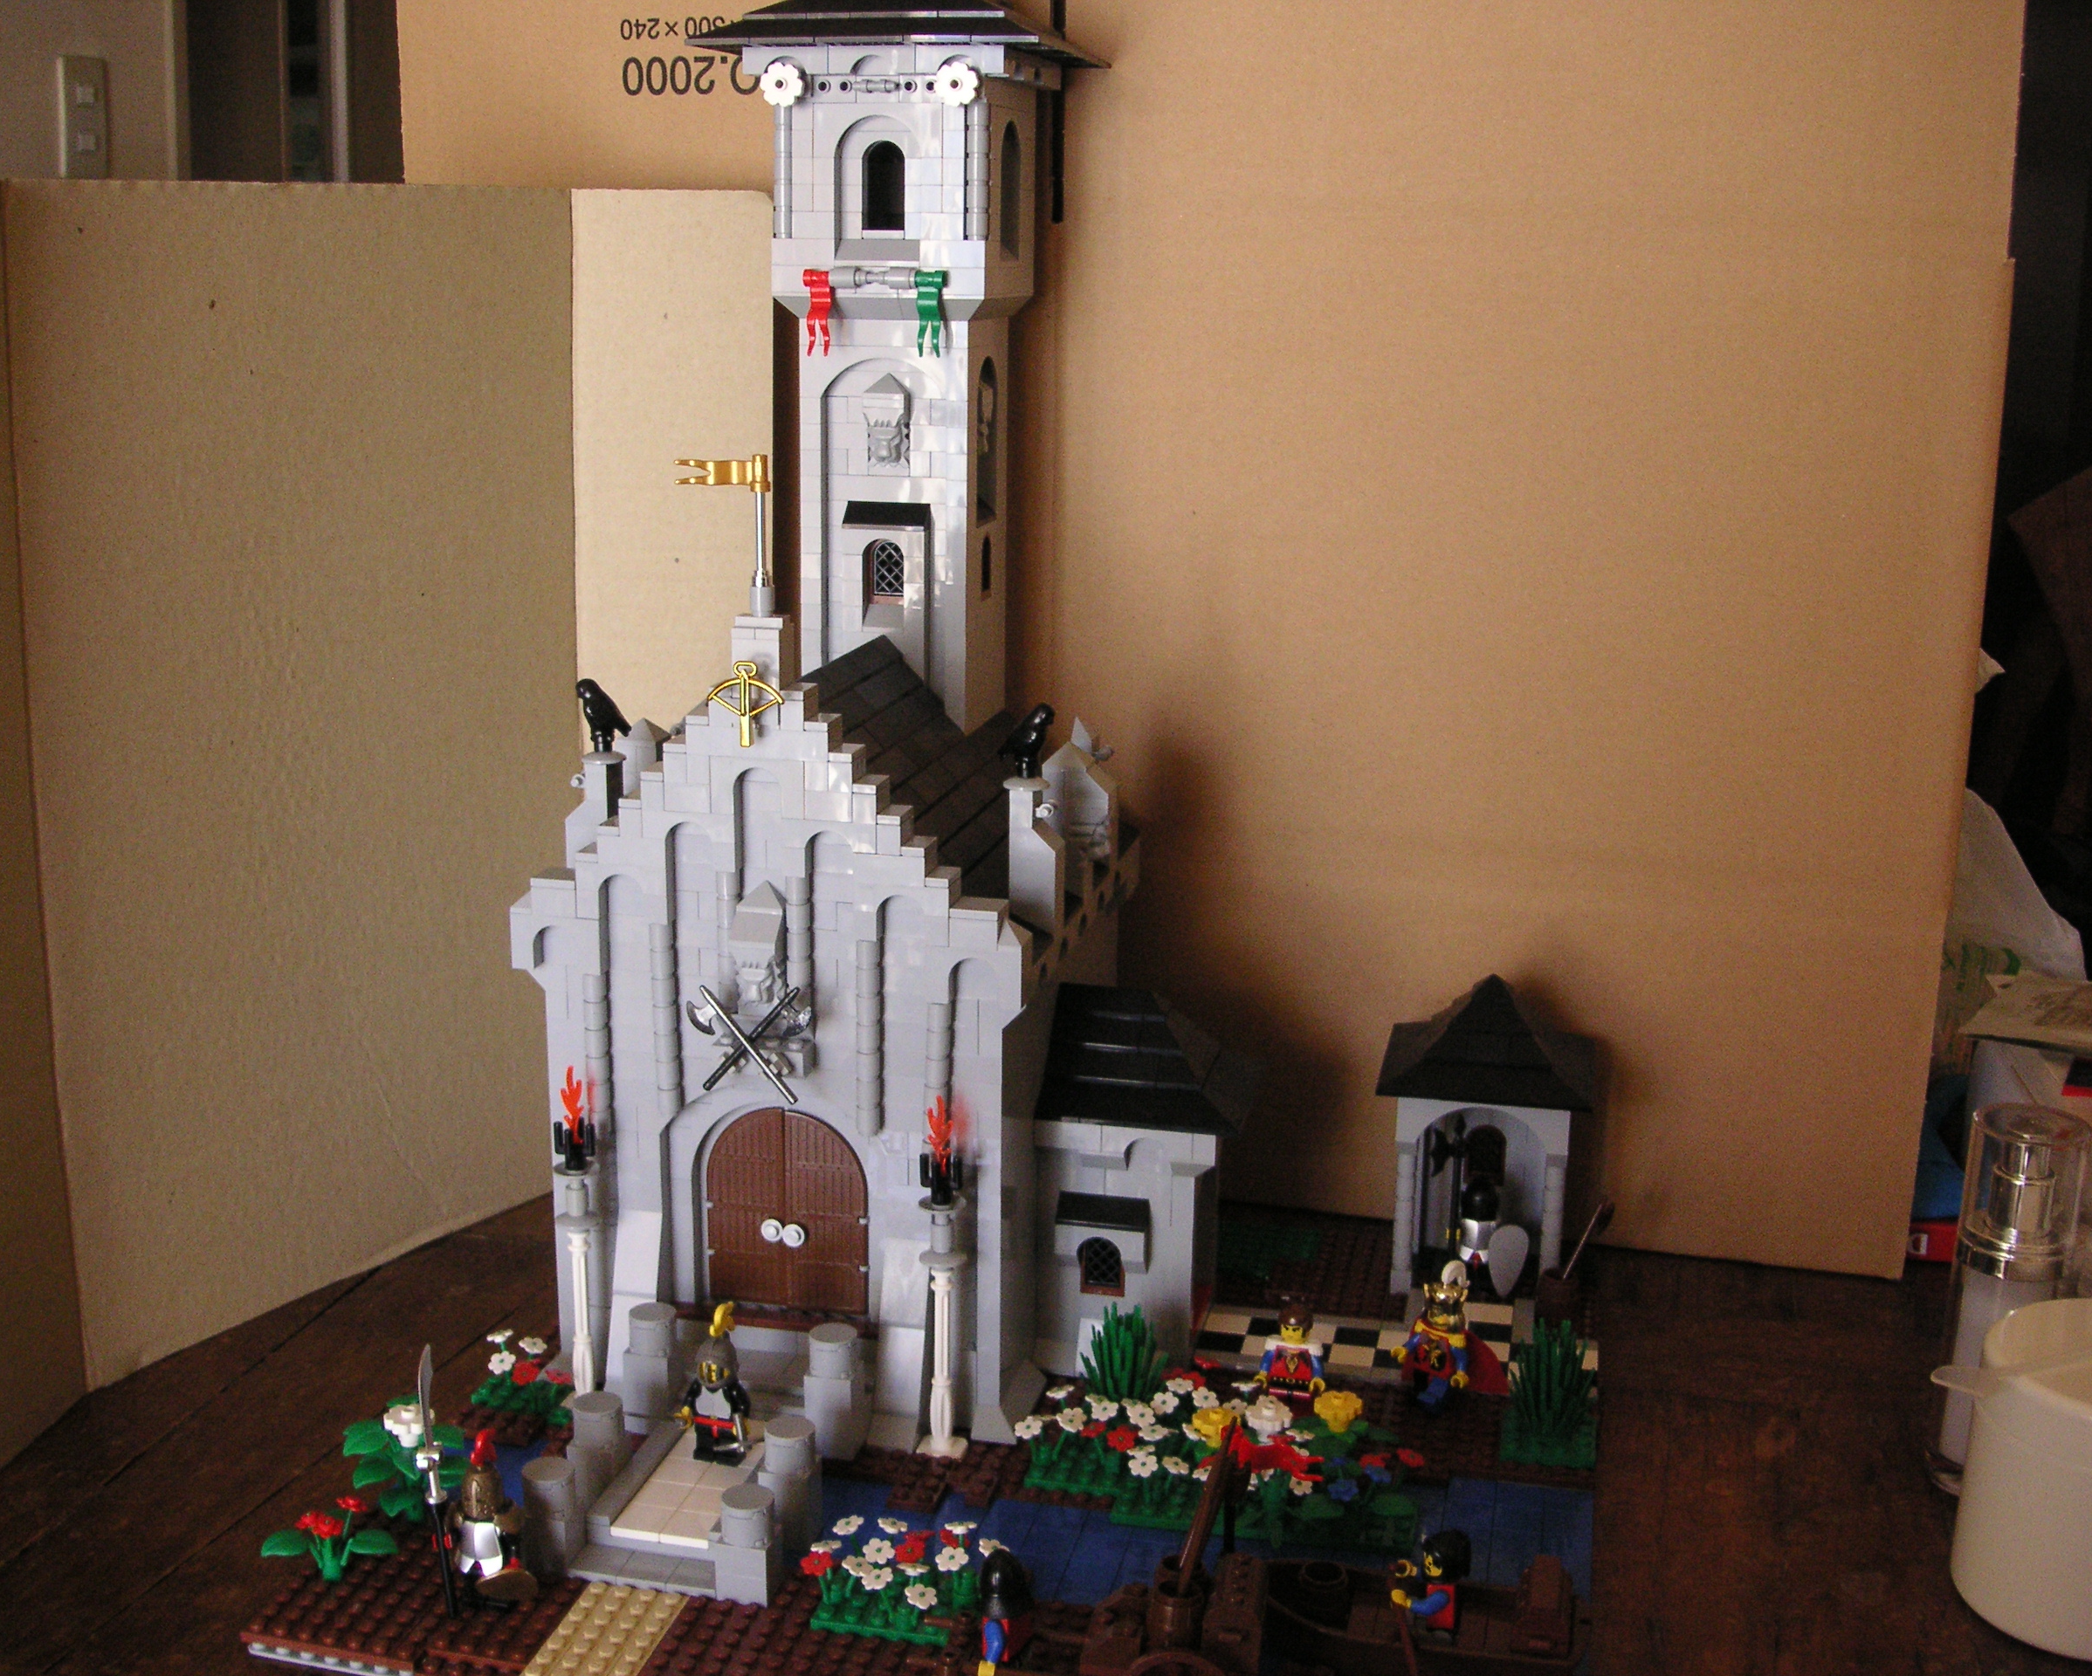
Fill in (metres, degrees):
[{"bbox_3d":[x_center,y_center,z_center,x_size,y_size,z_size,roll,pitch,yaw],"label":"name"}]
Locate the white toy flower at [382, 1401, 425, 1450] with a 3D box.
[{"bbox_3d":[-0.204,0.189,0.768,0.016,0.011,0.016,4,14,12],"label":"white toy flower"}]

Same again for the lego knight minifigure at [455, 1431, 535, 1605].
[{"bbox_3d":[-0.166,0.206,0.719,0.030,0.056,0.017,4,14,12],"label":"lego knight minifigure"}]

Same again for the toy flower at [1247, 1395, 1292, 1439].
[{"bbox_3d":[0.075,0.196,0.798,0.016,0.011,0.016,4,14,12],"label":"toy flower"}]

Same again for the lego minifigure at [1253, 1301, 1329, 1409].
[{"bbox_3d":[0.084,0.180,0.818,0.024,0.043,0.014,4,14,12],"label":"lego minifigure"}]

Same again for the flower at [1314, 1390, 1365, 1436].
[{"bbox_3d":[0.099,0.194,0.803,0.016,0.011,0.016,4,14,12],"label":"flower"}]

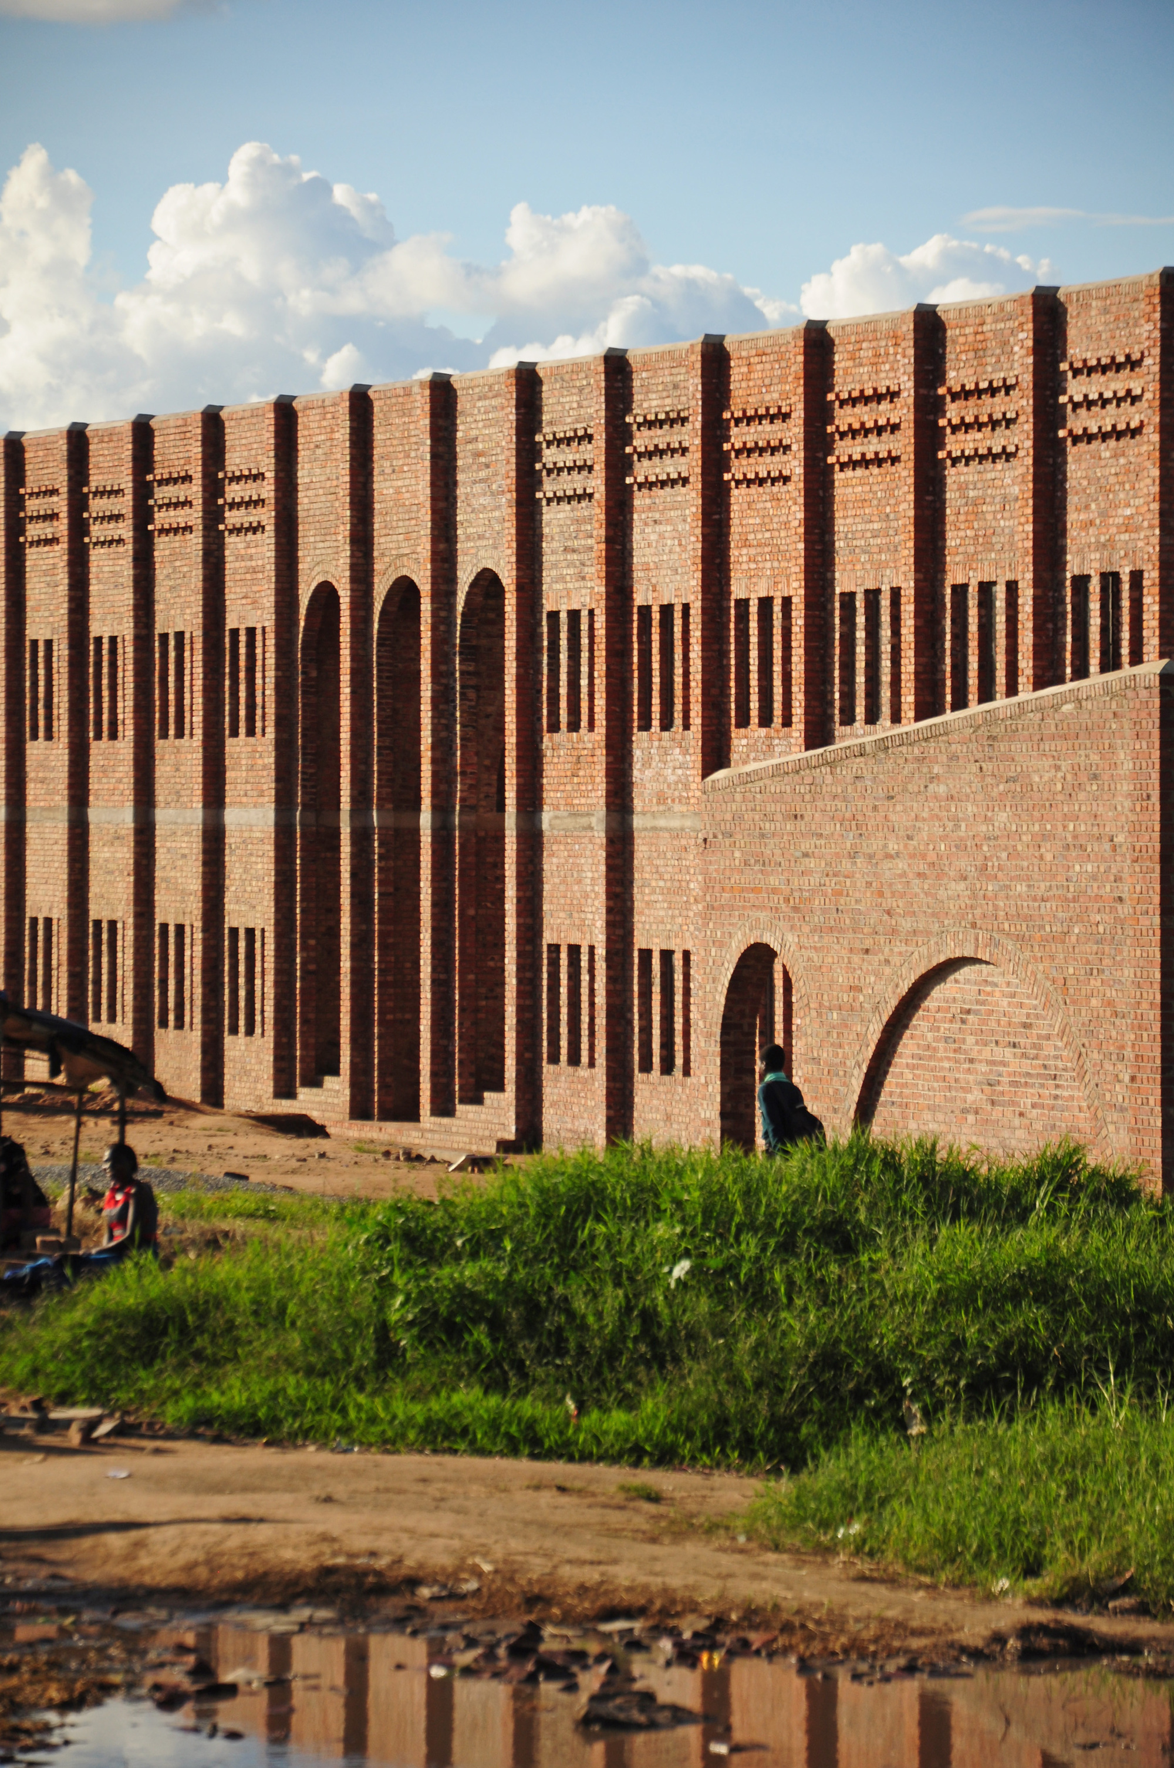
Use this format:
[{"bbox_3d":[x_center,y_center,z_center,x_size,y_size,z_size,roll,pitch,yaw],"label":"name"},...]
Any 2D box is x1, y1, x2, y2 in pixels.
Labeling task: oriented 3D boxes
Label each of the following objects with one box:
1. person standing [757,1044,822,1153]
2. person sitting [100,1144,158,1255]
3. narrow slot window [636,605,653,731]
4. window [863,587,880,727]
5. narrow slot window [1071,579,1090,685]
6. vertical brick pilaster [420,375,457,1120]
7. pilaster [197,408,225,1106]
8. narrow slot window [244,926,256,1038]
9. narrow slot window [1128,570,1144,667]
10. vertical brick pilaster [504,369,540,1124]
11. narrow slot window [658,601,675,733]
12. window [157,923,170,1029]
[{"bbox_3d":[1.644,2.125,62.010,0.500,1.670,0.480,0,1,21],"label":"person standing"},{"bbox_3d":[-3.176,2.233,52.006,0.620,0.950,0.460,0,1,-20],"label":"person sitting"},{"bbox_3d":[0.760,-2.570,91.781,0.150,1.502,0.430,0,1,-21],"label":"narrow slot window"},{"bbox_3d":[2.881,-2.205,74.990,0.200,1.315,0.405,0,1,-21],"label":"window"},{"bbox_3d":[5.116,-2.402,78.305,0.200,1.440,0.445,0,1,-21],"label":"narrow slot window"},{"bbox_3d":[-1.905,-1.711,97.136,0.260,9.400,0.345,0,1,-21],"label":"vertical brick pilaster"},{"bbox_3d":[-5.203,-1.731,105.528,0.260,9.578,0.345,0,1,-21],"label":"pilaster"},{"bbox_3d":[-4.381,1.317,102.572,0.200,1.439,0.445,0,1,-21],"label":"narrow slot window"},{"bbox_3d":[5.622,-2.413,77.016,0.200,1.440,0.445,0,1,-21],"label":"narrow slot window"},{"bbox_3d":[-0.761,-1.460,88.768,0.222,9.006,0.345,0,1,-21],"label":"vertical brick pilaster"},{"bbox_3d":[0.948,-2.380,84.840,0.120,1.395,0.419,0,1,-21],"label":"narrow slot window"},{"bbox_3d":[-5.208,1.163,96.564,0.200,1.315,0.405,0,1,-21],"label":"window"}]

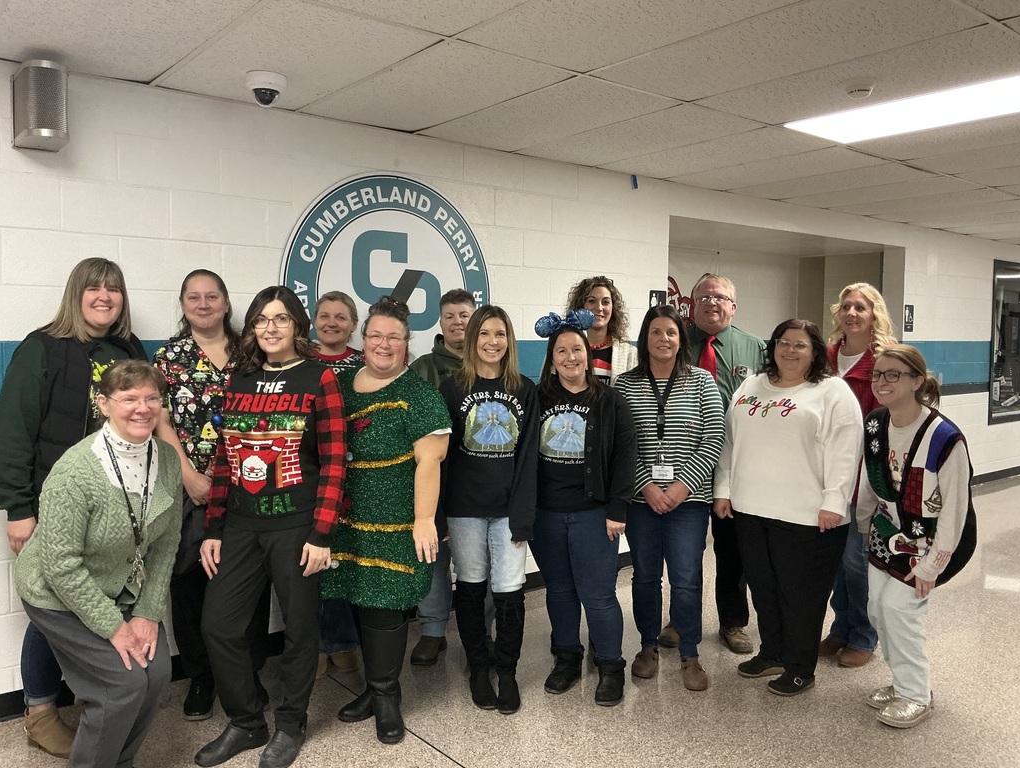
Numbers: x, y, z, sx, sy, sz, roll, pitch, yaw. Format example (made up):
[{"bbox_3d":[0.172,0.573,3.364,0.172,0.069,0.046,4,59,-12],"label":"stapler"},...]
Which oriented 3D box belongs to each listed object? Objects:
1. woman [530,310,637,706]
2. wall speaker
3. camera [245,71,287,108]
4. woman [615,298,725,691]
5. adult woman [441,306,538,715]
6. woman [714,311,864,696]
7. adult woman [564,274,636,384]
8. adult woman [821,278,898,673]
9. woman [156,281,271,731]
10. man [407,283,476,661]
[{"bbox_3d":[0.316,0.479,3.384,0.470,1.543,0.370,2,4,18],"label":"woman"},{"bbox_3d":[-1.669,-0.983,2.949,0.150,0.262,0.245,-2,4,-38],"label":"wall speaker"},{"bbox_3d":[-0.940,-1.125,3.200,0.155,0.115,0.155,-1,3,-18],"label":"camera"},{"bbox_3d":[0.691,0.454,3.543,0.500,1.581,0.380,1,4,17],"label":"woman"},{"bbox_3d":[-0.079,0.471,3.314,0.450,1.563,0.370,1,3,6],"label":"adult woman"},{"bbox_3d":[1.176,0.489,3.505,0.590,1.524,0.430,3,4,40],"label":"woman"},{"bbox_3d":[0.409,0.367,3.740,0.470,1.712,0.320,0,3,3],"label":"adult woman"},{"bbox_3d":[1.590,0.381,3.800,0.480,1.682,0.330,2,4,30],"label":"adult woman"},{"bbox_3d":[-1.160,0.401,3.230,0.500,1.692,0.340,-1,3,-25],"label":"woman"},{"bbox_3d":[-0.307,0.396,3.770,0.490,1.649,0.320,0,3,6],"label":"man"}]

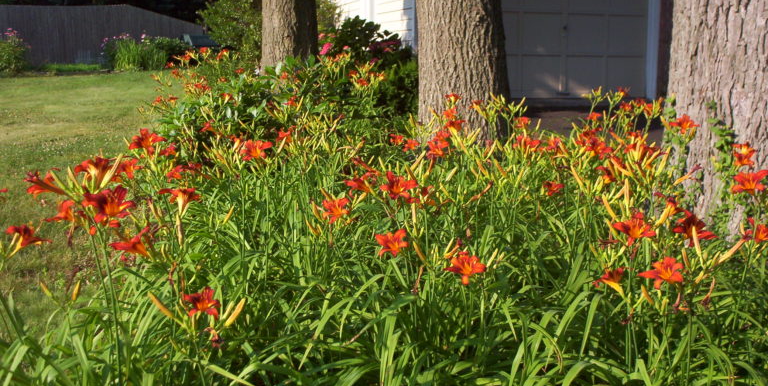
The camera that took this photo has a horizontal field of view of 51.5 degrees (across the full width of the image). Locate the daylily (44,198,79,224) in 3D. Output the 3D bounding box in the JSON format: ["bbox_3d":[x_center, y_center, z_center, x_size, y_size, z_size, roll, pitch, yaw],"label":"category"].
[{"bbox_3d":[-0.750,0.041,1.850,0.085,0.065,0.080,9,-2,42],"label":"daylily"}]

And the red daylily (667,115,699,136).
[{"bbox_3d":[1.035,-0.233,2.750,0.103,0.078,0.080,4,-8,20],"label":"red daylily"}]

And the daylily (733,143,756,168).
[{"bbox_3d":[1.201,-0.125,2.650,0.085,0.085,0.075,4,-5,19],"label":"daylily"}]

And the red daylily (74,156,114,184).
[{"bbox_3d":[-0.764,-0.059,2.100,0.108,0.078,0.100,5,14,23],"label":"red daylily"}]

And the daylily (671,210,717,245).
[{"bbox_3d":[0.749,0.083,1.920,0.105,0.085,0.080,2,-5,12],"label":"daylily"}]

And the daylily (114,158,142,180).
[{"bbox_3d":[-0.851,-0.078,2.650,0.097,0.082,0.085,-5,13,-21],"label":"daylily"}]

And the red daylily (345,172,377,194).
[{"bbox_3d":[-0.085,-0.033,2.750,0.095,0.080,0.100,-6,14,-25],"label":"red daylily"}]

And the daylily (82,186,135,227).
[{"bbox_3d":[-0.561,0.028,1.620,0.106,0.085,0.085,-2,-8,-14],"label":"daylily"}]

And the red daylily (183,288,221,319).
[{"bbox_3d":[-0.505,0.303,2.200,0.106,0.090,0.085,0,13,0],"label":"red daylily"}]

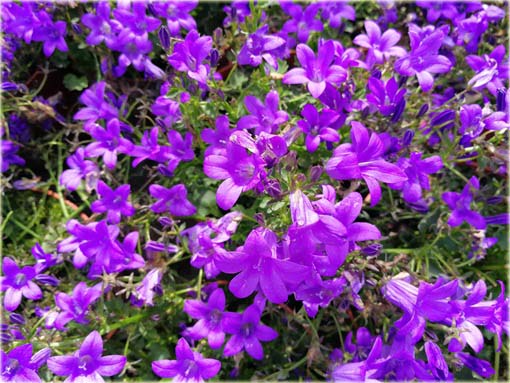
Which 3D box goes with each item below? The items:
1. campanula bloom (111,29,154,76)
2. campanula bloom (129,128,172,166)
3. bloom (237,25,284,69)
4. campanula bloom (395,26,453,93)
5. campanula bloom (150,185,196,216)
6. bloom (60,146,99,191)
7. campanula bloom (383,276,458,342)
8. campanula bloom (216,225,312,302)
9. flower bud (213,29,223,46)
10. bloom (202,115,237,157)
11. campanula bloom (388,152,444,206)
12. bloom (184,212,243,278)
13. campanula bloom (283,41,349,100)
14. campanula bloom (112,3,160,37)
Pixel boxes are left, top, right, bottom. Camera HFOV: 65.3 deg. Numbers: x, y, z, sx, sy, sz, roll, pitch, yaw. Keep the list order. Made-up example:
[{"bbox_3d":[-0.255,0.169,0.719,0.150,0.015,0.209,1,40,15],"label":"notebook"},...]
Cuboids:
[{"bbox_3d":[-0.092,-0.105,0.300,0.034,0.034,0.022,0,11,0],"label":"campanula bloom"},{"bbox_3d":[-0.078,-0.034,0.300,0.033,0.022,0.031,0,66,19],"label":"campanula bloom"},{"bbox_3d":[0.005,-0.108,0.297,0.033,0.023,0.031,0,81,12],"label":"bloom"},{"bbox_3d":[0.106,-0.083,0.250,0.036,0.024,0.037,0,73,-7],"label":"campanula bloom"},{"bbox_3d":[-0.059,0.006,0.285,0.034,0.020,0.028,0,72,0],"label":"campanula bloom"},{"bbox_3d":[-0.128,-0.016,0.290,0.030,0.022,0.033,0,81,15],"label":"bloom"},{"bbox_3d":[0.083,0.059,0.200,0.030,0.034,0.034,23,15,38],"label":"campanula bloom"},{"bbox_3d":[0.003,0.032,0.175,0.039,0.035,0.024,0,18,3],"label":"campanula bloom"},{"bbox_3d":[-0.026,-0.106,0.275,0.007,0.013,0.007,3,30,0],"label":"flower bud"},{"bbox_3d":[-0.023,-0.037,0.268,0.026,0.018,0.028,0,69,-5],"label":"bloom"},{"bbox_3d":[0.100,-0.008,0.250,0.034,0.019,0.031,0,75,6],"label":"campanula bloom"},{"bbox_3d":[-0.025,0.032,0.238,0.034,0.023,0.037,0,75,-3],"label":"bloom"},{"bbox_3d":[0.034,-0.069,0.225,0.036,0.024,0.034,0,63,-2],"label":"campanula bloom"},{"bbox_3d":[-0.094,-0.137,0.315,0.037,0.021,0.031,0,83,-9],"label":"campanula bloom"}]

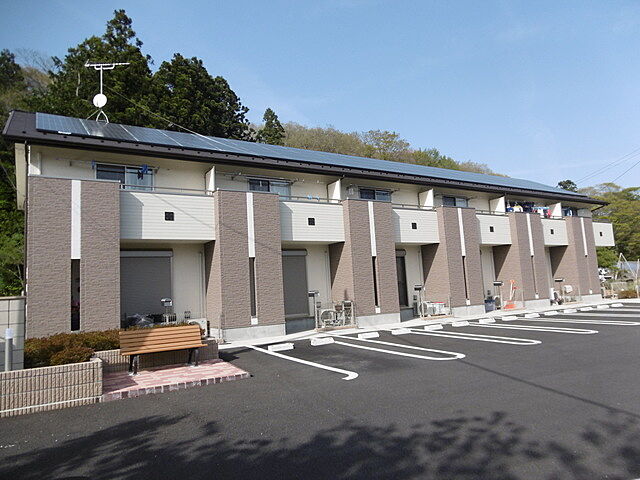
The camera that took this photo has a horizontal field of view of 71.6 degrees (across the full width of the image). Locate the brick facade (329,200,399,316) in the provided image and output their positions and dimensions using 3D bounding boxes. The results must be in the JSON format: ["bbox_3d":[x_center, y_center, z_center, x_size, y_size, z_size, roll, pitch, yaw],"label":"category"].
[{"bbox_3d":[1.544,0.694,15.985,1.930,3.909,1.367,1,-7,-31],"label":"brick facade"}]

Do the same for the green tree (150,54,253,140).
[{"bbox_3d":[-8.553,-5.035,32.416,8.000,17.555,8.000,1,-7,-31],"label":"green tree"}]

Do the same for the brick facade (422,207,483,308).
[{"bbox_3d":[5.425,0.761,18.358,1.930,3.909,1.367,1,-7,-31],"label":"brick facade"}]

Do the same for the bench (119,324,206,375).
[{"bbox_3d":[-2.837,2.004,8.063,1.470,0.750,0.560,1,-7,-31],"label":"bench"}]

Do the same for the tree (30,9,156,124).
[{"bbox_3d":[-15.838,-6.159,30.404,9.000,20.049,9.000,1,-7,-31],"label":"tree"}]

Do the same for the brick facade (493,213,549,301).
[{"bbox_3d":[9.316,0.828,20.737,1.930,3.909,1.367,1,-7,-31],"label":"brick facade"}]

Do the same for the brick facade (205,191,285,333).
[{"bbox_3d":[-2.335,0.627,13.613,1.930,3.909,1.367,1,-7,-31],"label":"brick facade"}]

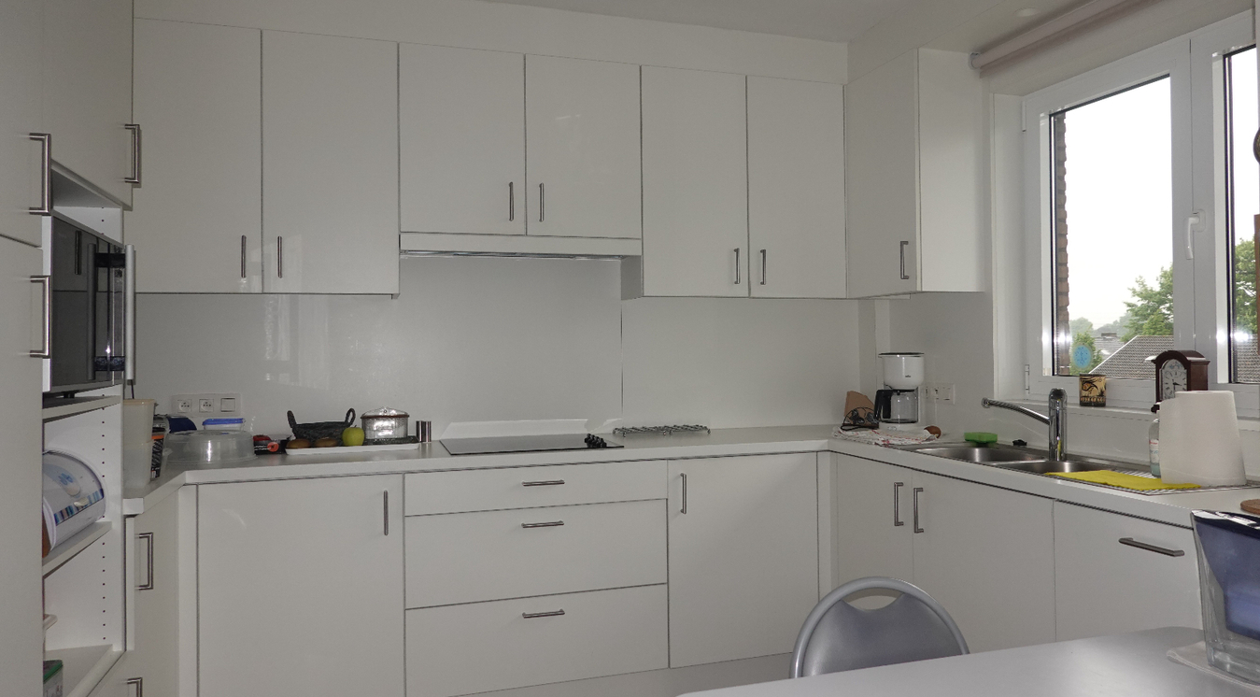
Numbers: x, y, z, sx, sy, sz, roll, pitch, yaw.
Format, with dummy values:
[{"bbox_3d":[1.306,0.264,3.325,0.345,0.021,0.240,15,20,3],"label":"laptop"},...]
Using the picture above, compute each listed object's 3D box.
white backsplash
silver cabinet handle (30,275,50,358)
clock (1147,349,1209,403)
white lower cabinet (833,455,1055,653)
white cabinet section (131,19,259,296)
[{"bbox_3d":[-0.391,0.005,3.430,3.040,0.710,0.030,-1,0,-17],"label":"white backsplash"},{"bbox_3d":[-0.990,-0.053,1.413,0.035,0.139,0.012,-1,0,-17],"label":"silver cabinet handle"},{"bbox_3d":[1.594,0.098,2.437,0.070,0.183,0.135,-1,0,-17],"label":"clock"},{"bbox_3d":[1.184,0.753,2.712,0.540,0.741,1.050,-1,0,-17],"label":"white lower cabinet"},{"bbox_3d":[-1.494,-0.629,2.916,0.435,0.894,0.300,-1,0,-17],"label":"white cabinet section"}]

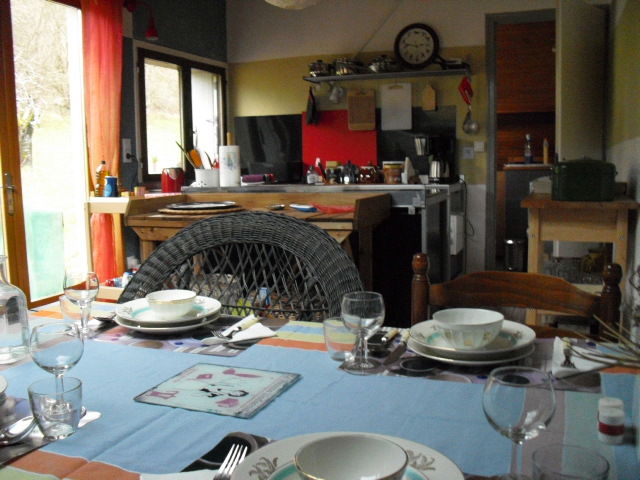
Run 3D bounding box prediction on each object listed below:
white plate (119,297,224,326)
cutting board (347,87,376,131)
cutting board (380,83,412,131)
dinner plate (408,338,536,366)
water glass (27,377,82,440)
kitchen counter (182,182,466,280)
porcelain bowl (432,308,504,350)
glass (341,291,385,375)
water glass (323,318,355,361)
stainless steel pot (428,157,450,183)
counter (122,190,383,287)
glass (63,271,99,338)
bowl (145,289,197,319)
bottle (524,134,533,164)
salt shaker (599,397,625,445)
[{"bbox_3d":[-0.336,0.172,1.497,0.232,0.035,0.232,-1,7,0],"label":"white plate"},{"bbox_3d":[0.303,-0.938,4.800,0.203,0.297,0.018,2,8,20],"label":"cutting board"},{"bbox_3d":[0.579,-1.003,5.014,0.228,0.342,0.014,2,8,20],"label":"cutting board"},{"bbox_3d":[0.283,0.209,1.253,0.235,0.023,0.235,-1,7,0],"label":"dinner plate"},{"bbox_3d":[-0.375,0.242,0.951,0.071,0.072,0.071,-1,7,0],"label":"water glass"},{"bbox_3d":[0.035,0.039,4.995,1.950,0.915,0.700,2,8,20],"label":"kitchen counter"},{"bbox_3d":[0.278,0.171,1.250,0.131,0.058,0.131,-1,7,0],"label":"porcelain bowl"},{"bbox_3d":[0.075,0.165,1.180,0.078,0.132,0.078,-1,7,0],"label":"glass"},{"bbox_3d":[0.039,0.187,1.243,0.066,0.075,0.066,-1,7,0],"label":"water glass"},{"bbox_3d":[0.834,-0.492,4.647,0.145,0.175,0.130,2,8,20],"label":"stainless steel pot"},{"bbox_3d":[-0.379,0.153,4.318,1.520,0.873,0.770,2,8,20],"label":"counter"},{"bbox_3d":[-0.528,0.143,1.478,0.074,0.138,0.074,-1,7,0],"label":"glass"},{"bbox_3d":[-0.331,0.153,1.495,0.112,0.053,0.112,-1,7,0],"label":"bowl"},{"bbox_3d":[2.099,-0.908,6.700,0.076,0.297,0.076,-1,7,0],"label":"bottle"},{"bbox_3d":[0.396,0.244,0.902,0.032,0.057,0.032,-1,7,0],"label":"salt shaker"}]

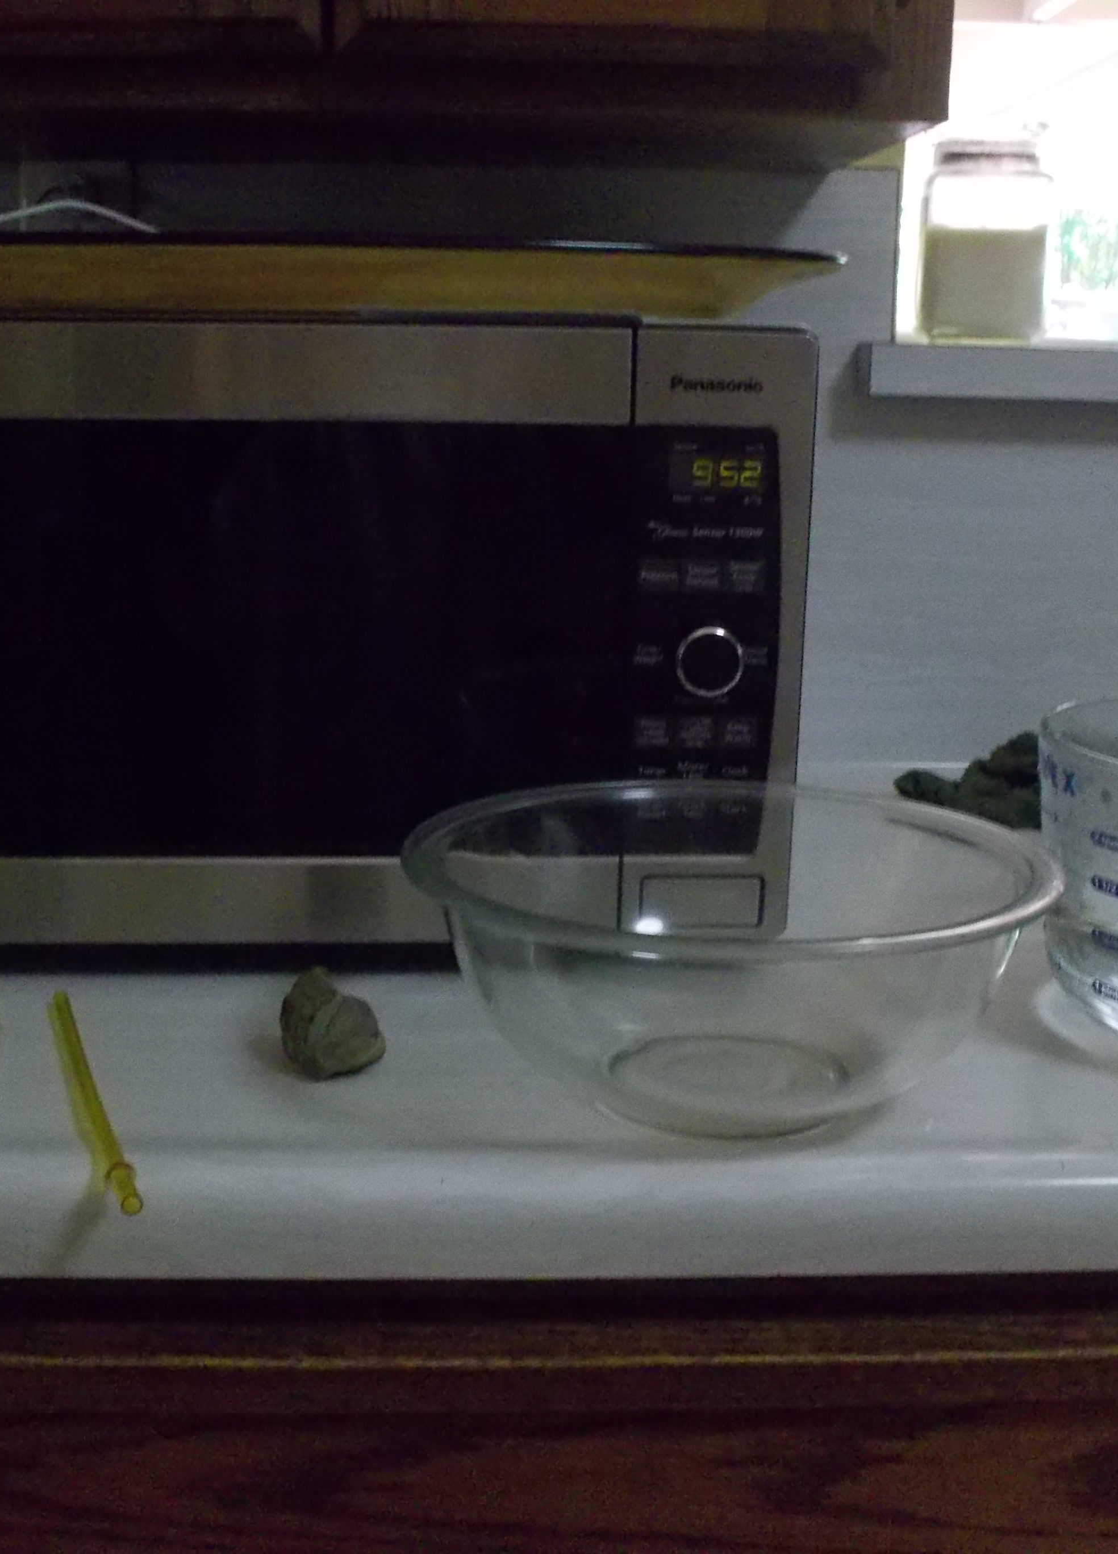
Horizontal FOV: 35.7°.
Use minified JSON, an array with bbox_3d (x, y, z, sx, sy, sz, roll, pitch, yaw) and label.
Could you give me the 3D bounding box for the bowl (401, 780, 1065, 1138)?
[{"bbox_3d":[0.066,0.075,0.698,0.256,0.097,0.256,1,14,0],"label":"bowl"}]

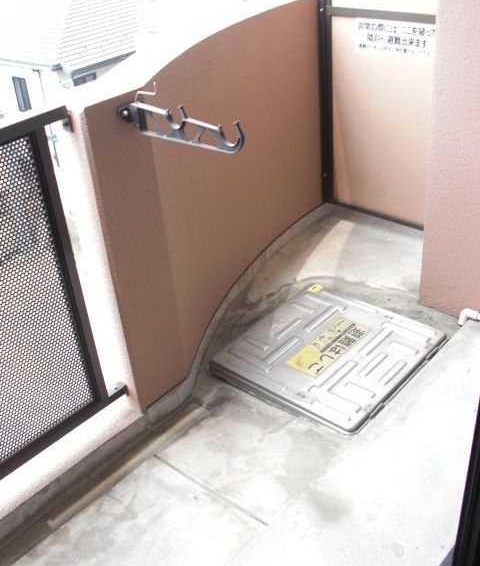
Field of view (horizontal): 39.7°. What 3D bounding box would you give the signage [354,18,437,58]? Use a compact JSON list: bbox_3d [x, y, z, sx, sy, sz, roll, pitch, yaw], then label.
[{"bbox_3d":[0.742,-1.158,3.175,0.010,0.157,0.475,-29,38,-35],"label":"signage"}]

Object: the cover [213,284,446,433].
[{"bbox_3d":[0.354,0.279,2.660,0.675,0.050,0.670,21,41,38],"label":"cover"}]

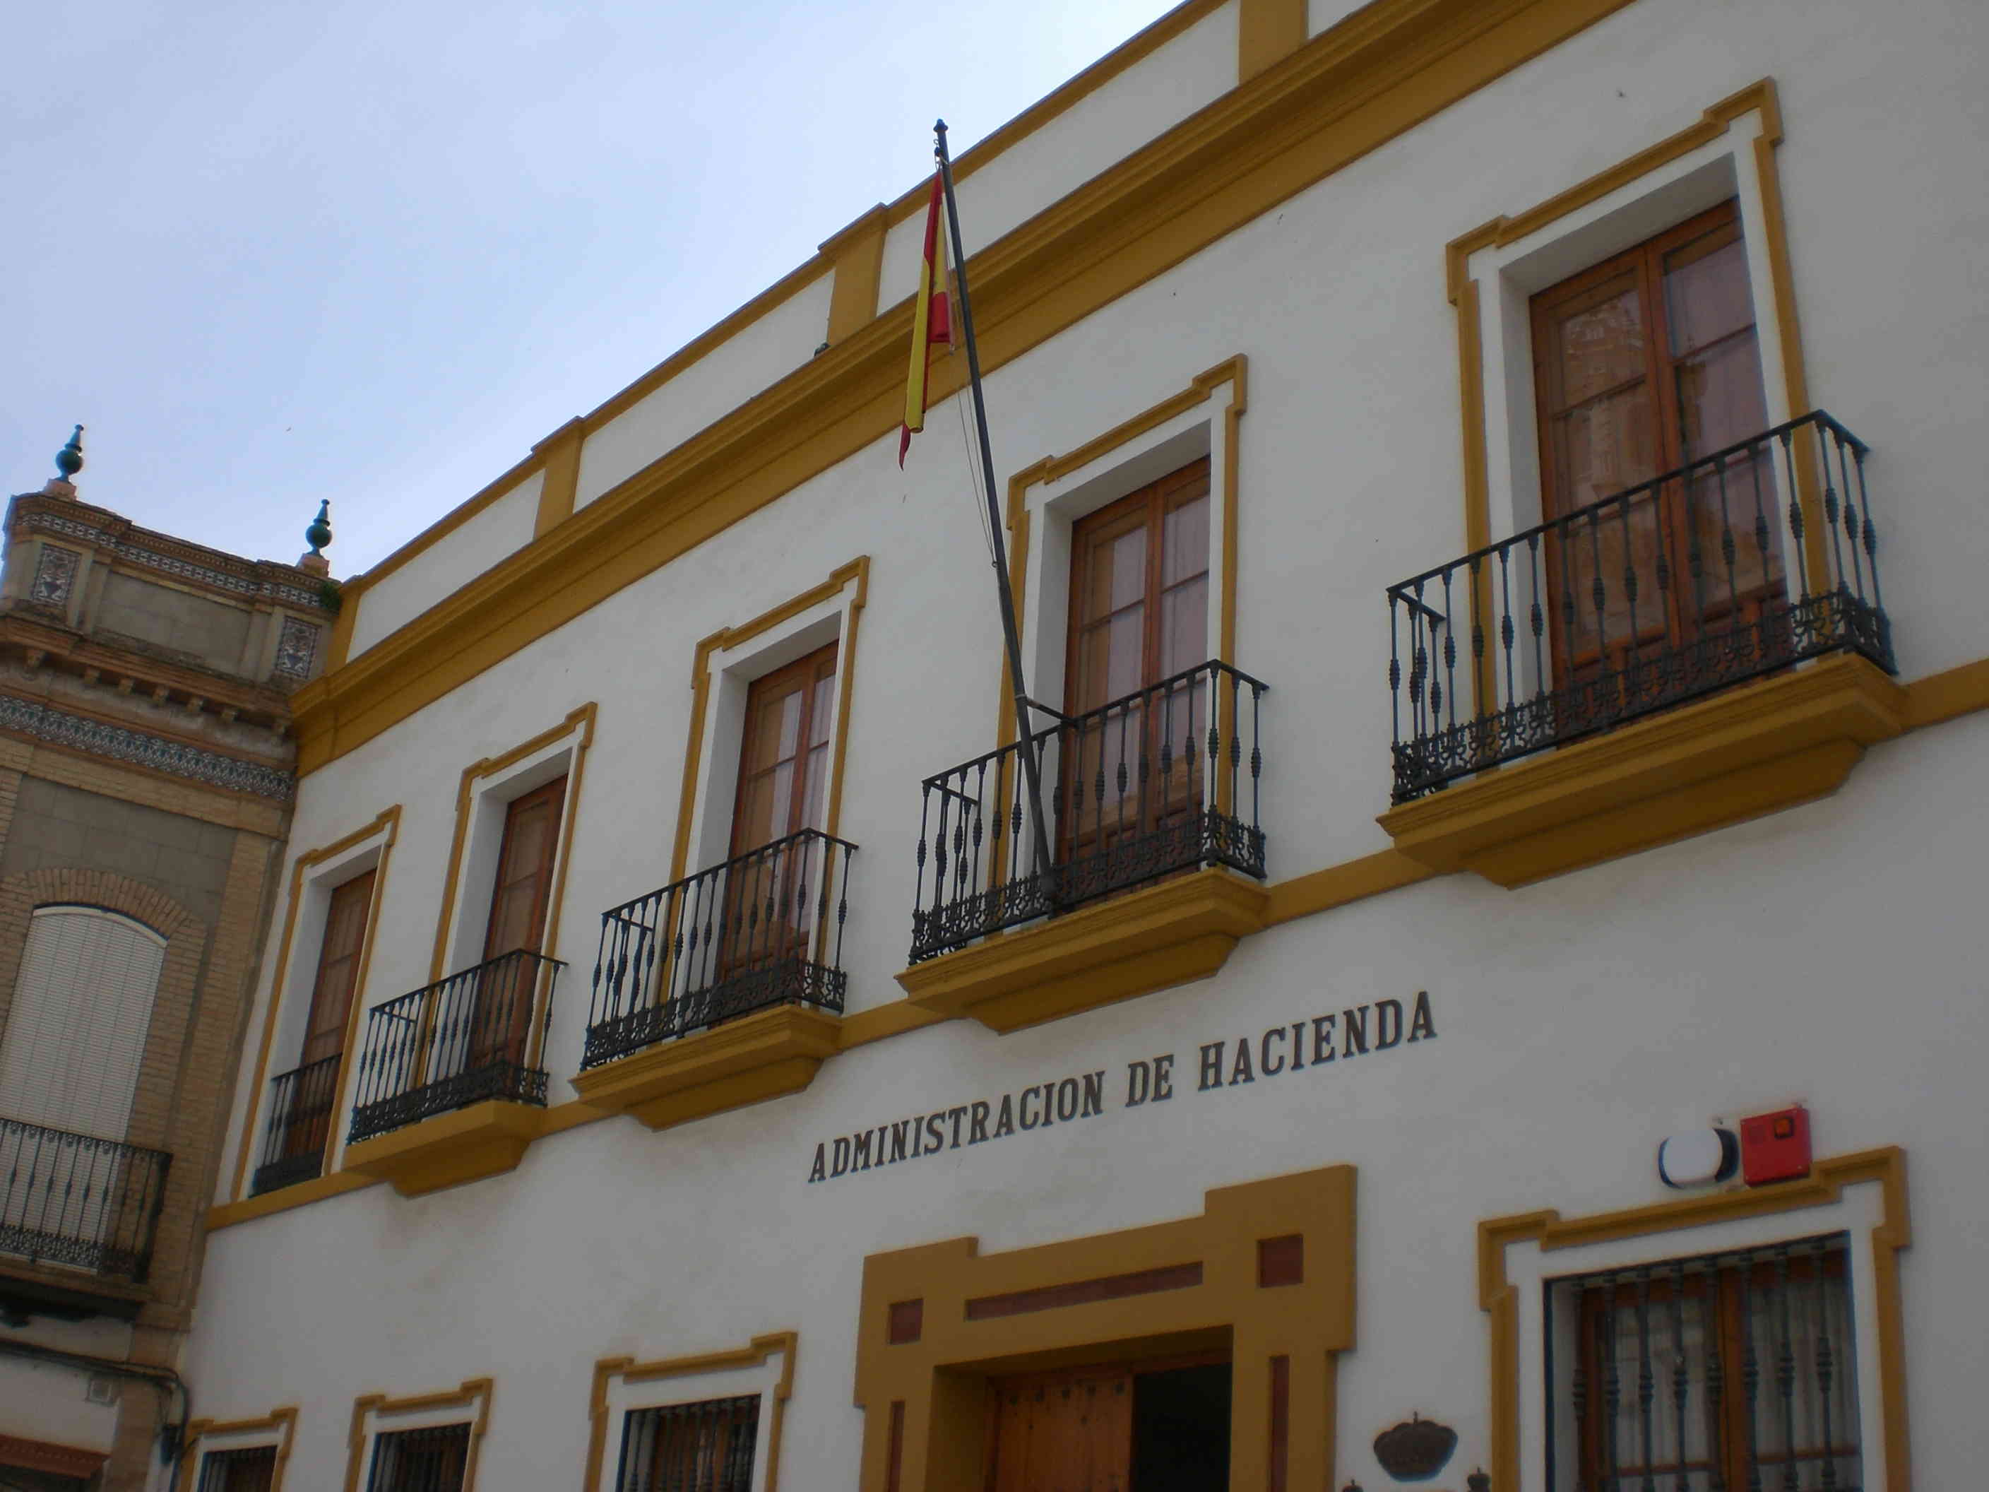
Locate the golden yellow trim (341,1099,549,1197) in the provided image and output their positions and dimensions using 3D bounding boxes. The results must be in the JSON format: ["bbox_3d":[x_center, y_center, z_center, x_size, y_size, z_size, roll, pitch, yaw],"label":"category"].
[{"bbox_3d":[-3.733,2.736,14.660,0.398,0.334,2.059,23,-31,-37],"label":"golden yellow trim"}]

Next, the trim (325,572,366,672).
[{"bbox_3d":[-5.846,-1.039,19.636,0.163,1.136,0.518,23,-31,-37],"label":"trim"}]

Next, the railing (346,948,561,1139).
[{"bbox_3d":[-3.428,1.973,13.858,0.350,0.937,1.894,25,-33,-37],"label":"railing"}]

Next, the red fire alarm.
[{"bbox_3d":[2.558,1.320,7.132,0.076,0.219,0.189,25,-33,-37],"label":"red fire alarm"}]

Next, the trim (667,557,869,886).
[{"bbox_3d":[-1.335,0.385,12.464,0.125,2.730,1.674,25,-33,-37],"label":"trim"}]

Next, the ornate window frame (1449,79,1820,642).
[{"bbox_3d":[2.497,-1.216,8.640,0.073,2.744,1.578,25,-33,-37],"label":"ornate window frame"}]

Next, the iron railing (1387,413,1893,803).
[{"bbox_3d":[2.499,-0.435,8.692,0.398,1.044,2.045,23,-31,-37],"label":"iron railing"}]

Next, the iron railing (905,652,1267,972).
[{"bbox_3d":[0.406,0.387,10.054,0.353,0.960,1.921,25,-33,-37],"label":"iron railing"}]

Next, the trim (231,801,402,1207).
[{"bbox_3d":[-4.985,1.909,16.075,0.125,2.744,1.639,25,-33,-37],"label":"trim"}]

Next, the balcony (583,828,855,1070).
[{"bbox_3d":[-1.646,1.271,12.875,0.398,1.037,2.094,23,-31,-37],"label":"balcony"}]

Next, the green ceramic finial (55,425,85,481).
[{"bbox_3d":[-8.142,-2.578,19.254,0.238,0.588,0.238,18,-28,-29],"label":"green ceramic finial"}]

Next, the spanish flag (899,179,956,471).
[{"bbox_3d":[-0.342,-2.123,11.051,0.241,1.690,0.227,23,-31,-37],"label":"spanish flag"}]

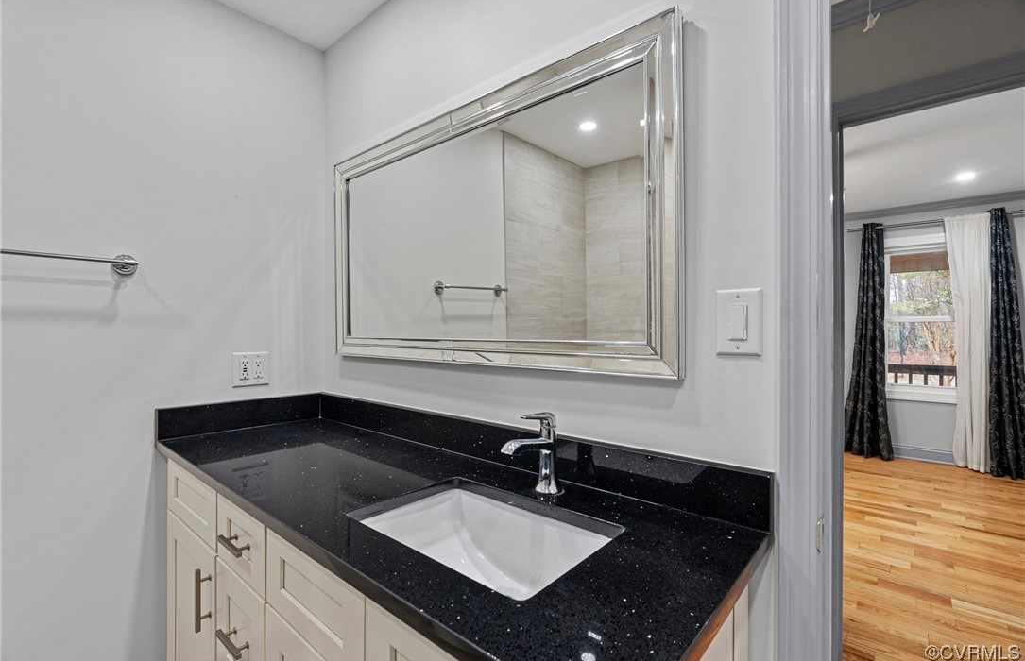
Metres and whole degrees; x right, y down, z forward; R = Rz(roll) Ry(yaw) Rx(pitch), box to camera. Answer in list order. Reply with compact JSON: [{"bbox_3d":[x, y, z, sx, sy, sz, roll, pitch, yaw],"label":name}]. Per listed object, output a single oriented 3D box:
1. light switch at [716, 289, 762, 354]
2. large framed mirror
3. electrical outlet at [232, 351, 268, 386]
[{"bbox_3d":[0.426,-0.015,0.861,0.080,0.125,0.012,0,0,41],"label":"light switch"},{"bbox_3d":[-0.167,-0.274,1.352,1.337,0.739,0.039,0,0,41],"label":"large framed mirror"},{"bbox_3d":[-0.972,0.146,1.701,0.010,0.125,0.124,0,0,41],"label":"electrical outlet"}]

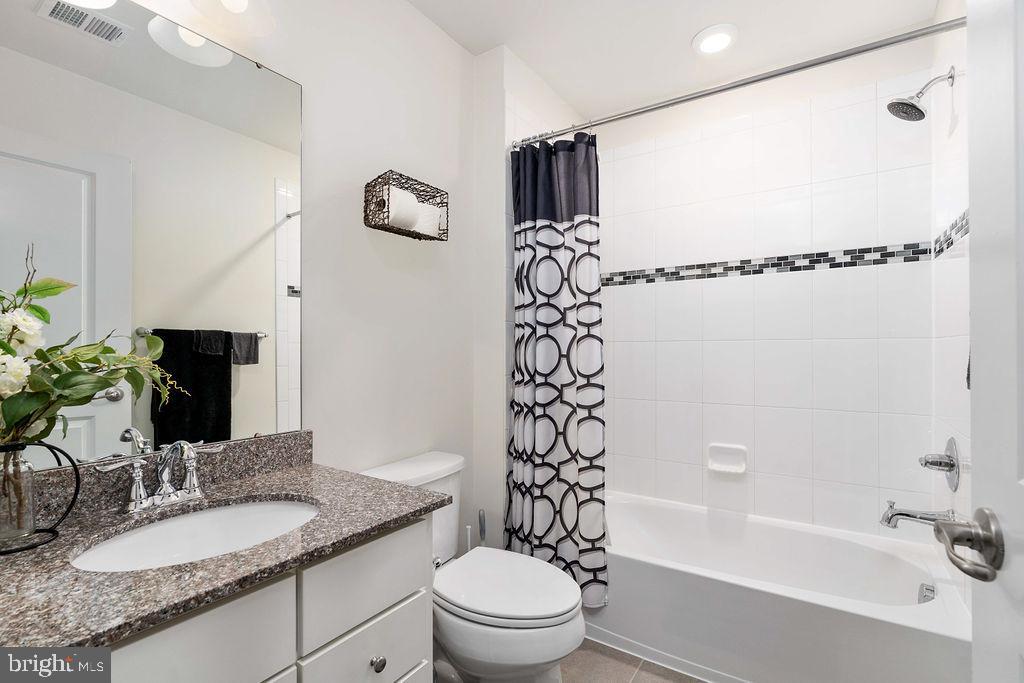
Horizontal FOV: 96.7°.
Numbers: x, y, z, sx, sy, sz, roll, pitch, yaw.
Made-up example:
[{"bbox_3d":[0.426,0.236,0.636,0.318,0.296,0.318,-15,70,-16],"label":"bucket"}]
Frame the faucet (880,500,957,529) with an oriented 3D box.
[{"bbox_3d":[1.477,0.647,1.660,0.195,0.098,0.058,-1,-1,33],"label":"faucet"}]

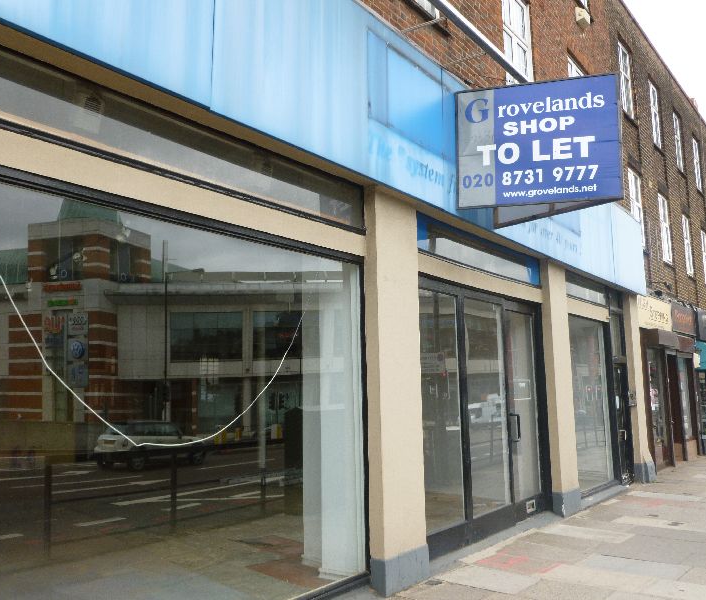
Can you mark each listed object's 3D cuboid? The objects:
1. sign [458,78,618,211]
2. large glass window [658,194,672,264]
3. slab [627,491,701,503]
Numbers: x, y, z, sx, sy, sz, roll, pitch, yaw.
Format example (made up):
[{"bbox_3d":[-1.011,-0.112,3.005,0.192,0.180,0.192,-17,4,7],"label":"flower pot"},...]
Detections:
[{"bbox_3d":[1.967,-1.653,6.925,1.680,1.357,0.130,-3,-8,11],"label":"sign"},{"bbox_3d":[7.447,-1.664,15.430,0.100,1.616,0.905,-7,-10,37],"label":"large glass window"},{"bbox_3d":[4.544,2.910,9.476,0.928,0.050,0.536,-7,-10,37],"label":"slab"}]

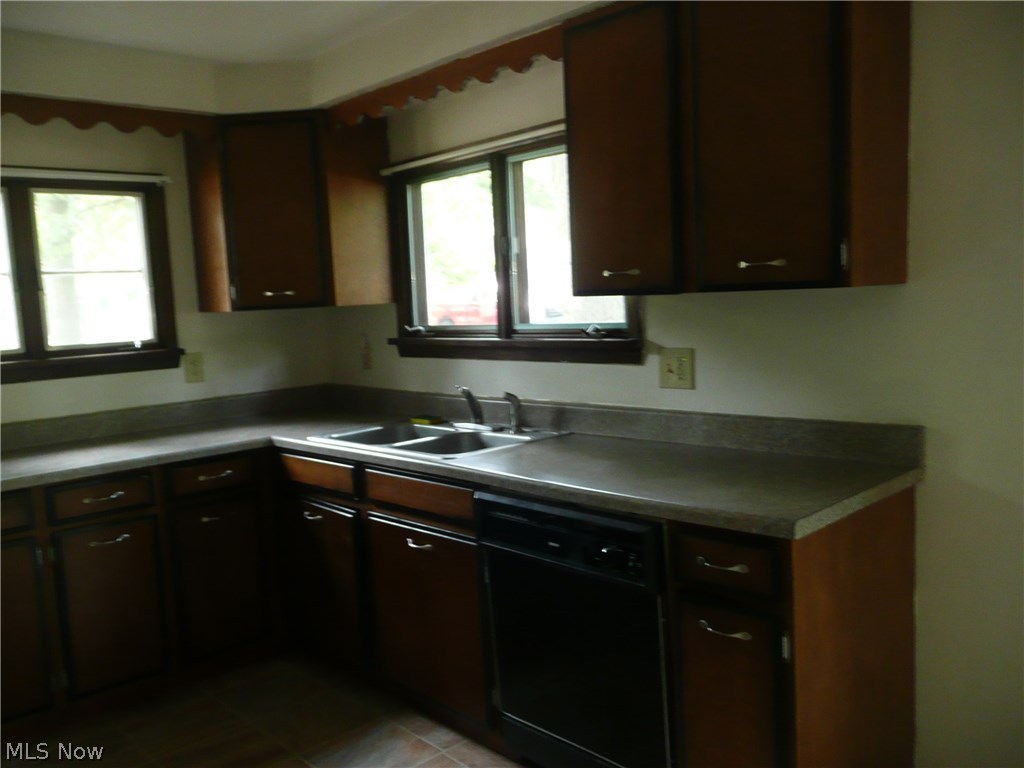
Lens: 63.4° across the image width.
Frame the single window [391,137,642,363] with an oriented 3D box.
[{"bbox_3d":[-0.038,-0.457,2.974,0.100,0.753,1.260,-8,7,-44],"label":"single window"}]

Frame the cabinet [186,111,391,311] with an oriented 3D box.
[{"bbox_3d":[-0.905,-0.698,3.509,0.844,0.754,0.651,-3,5,1],"label":"cabinet"}]

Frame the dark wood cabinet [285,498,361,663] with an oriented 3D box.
[{"bbox_3d":[-0.435,0.638,3.055,0.610,0.540,0.475,-8,7,-44],"label":"dark wood cabinet"}]

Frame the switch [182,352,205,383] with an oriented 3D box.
[{"bbox_3d":[-1.319,-0.067,3.453,0.073,0.118,0.008,-8,7,-44],"label":"switch"}]

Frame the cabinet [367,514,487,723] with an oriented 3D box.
[{"bbox_3d":[-0.051,0.655,2.657,0.610,0.543,0.530,-8,7,-44],"label":"cabinet"}]

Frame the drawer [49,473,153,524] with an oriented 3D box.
[{"bbox_3d":[-1.450,0.351,2.781,0.306,0.108,0.460,-8,7,-44],"label":"drawer"}]

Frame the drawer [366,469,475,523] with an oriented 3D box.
[{"bbox_3d":[-0.131,0.310,2.561,0.430,0.105,0.515,-8,7,-44],"label":"drawer"}]

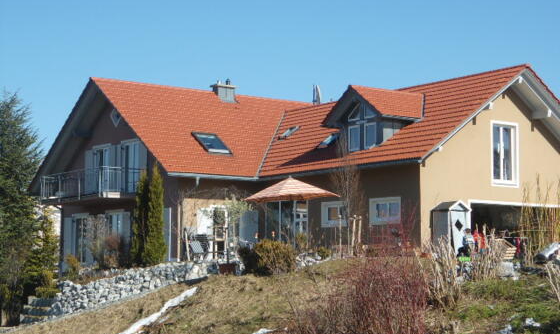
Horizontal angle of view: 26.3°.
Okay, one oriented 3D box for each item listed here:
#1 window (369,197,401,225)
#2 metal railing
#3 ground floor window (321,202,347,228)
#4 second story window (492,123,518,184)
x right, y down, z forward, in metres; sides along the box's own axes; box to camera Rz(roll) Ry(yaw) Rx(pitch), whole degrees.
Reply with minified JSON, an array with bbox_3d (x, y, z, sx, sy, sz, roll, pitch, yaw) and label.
[{"bbox_3d":[3.529,1.484,39.818,0.160,0.922,1.613,4,-7,-36],"label":"window"},{"bbox_3d":[-7.351,0.815,47.006,1.894,1.139,5.094,4,-7,-36],"label":"metal railing"},{"bbox_3d":[1.963,1.665,41.988,0.160,0.883,1.549,4,-7,-36],"label":"ground floor window"},{"bbox_3d":[7.666,-0.413,40.872,1.280,2.189,0.160,4,-7,-36],"label":"second story window"}]

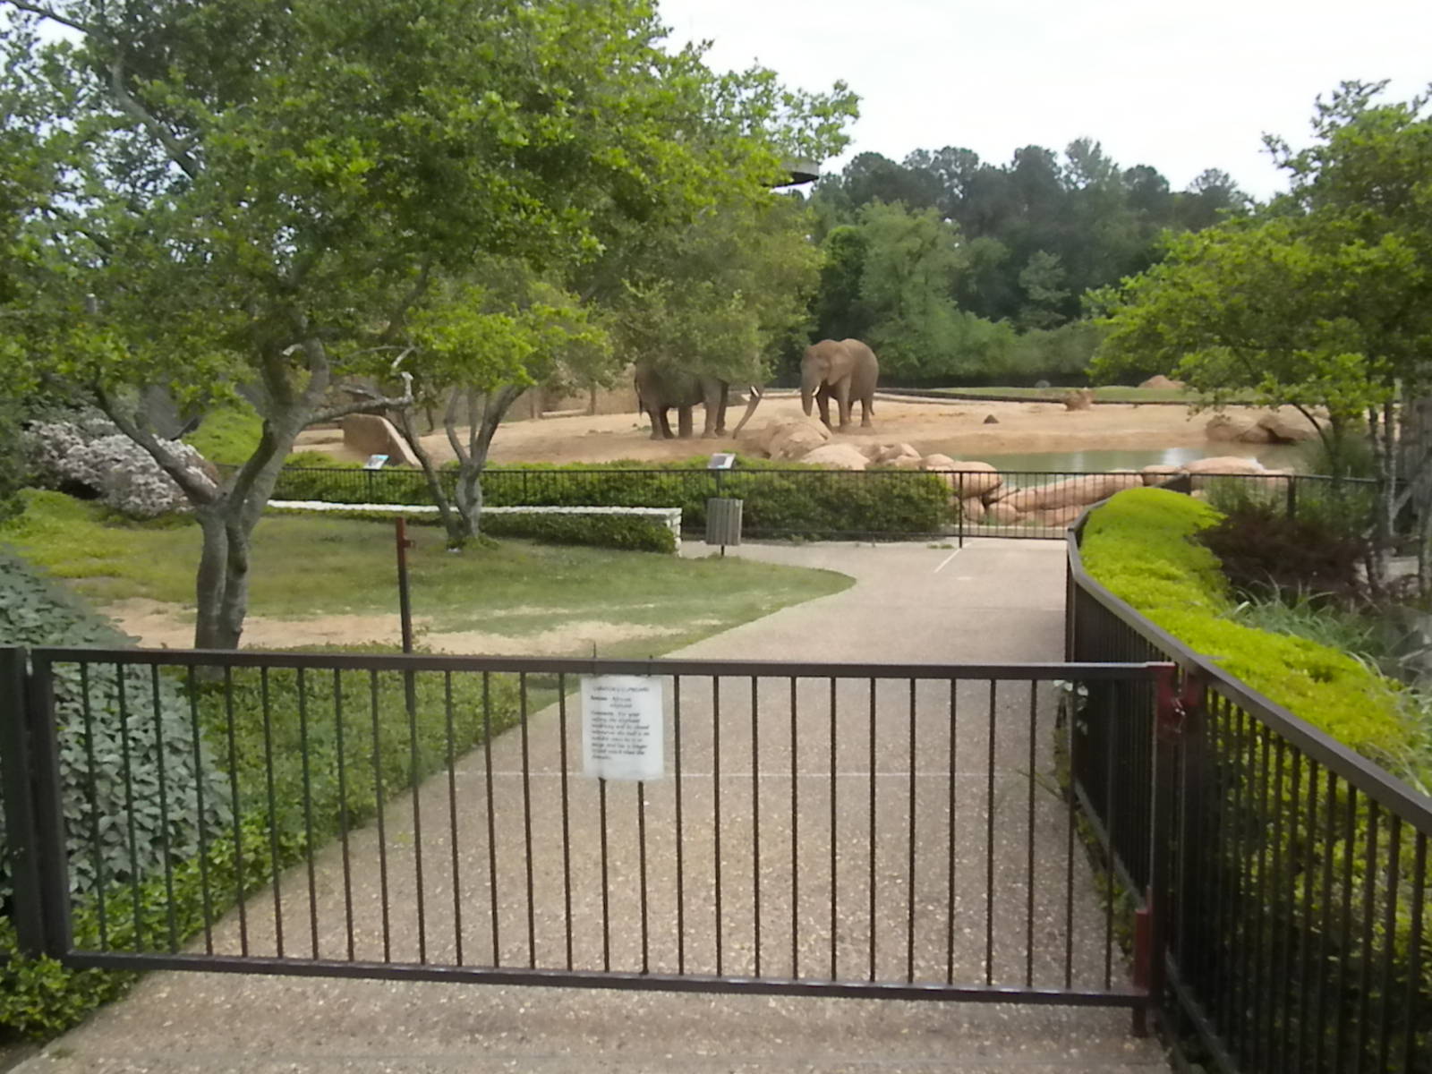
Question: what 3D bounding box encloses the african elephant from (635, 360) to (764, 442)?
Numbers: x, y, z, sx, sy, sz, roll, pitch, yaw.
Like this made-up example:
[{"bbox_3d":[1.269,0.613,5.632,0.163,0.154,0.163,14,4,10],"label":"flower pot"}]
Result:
[{"bbox_3d":[-0.491,-3.945,42.000,3.600,2.600,1.600,-1,8,-4],"label":"african elephant"}]

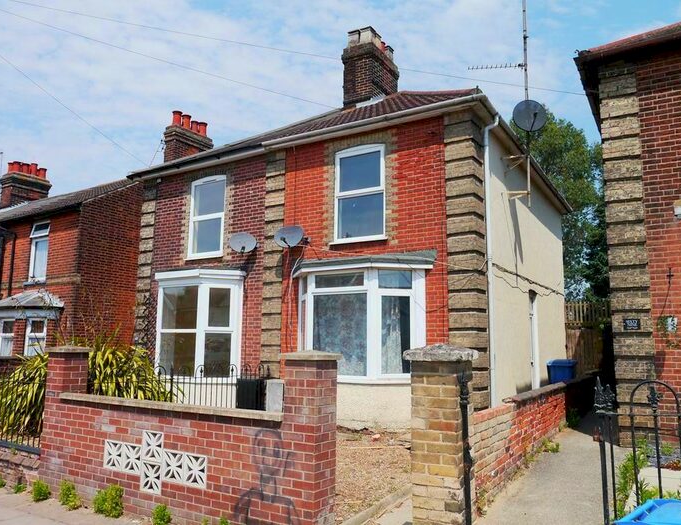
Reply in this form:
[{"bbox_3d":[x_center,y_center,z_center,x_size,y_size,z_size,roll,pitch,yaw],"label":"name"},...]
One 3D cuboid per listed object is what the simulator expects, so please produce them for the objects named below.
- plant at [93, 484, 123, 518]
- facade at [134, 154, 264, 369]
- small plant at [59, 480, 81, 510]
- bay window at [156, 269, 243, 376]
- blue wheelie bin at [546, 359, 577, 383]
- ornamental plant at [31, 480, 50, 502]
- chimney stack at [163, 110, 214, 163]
[{"bbox_3d":[-2.354,2.430,5.733,0.326,0.290,0.191,-4,-10,31],"label":"plant"},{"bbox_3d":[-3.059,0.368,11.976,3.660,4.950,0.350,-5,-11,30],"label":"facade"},{"bbox_3d":[-2.887,2.489,6.051,0.218,0.256,0.185,-4,-10,31],"label":"small plant"},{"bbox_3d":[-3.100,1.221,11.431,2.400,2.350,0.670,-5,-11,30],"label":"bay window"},{"bbox_3d":[4.531,2.501,11.496,0.570,1.040,0.700,-3,-9,21],"label":"blue wheelie bin"},{"bbox_3d":[-3.361,2.561,6.341,0.185,0.186,0.163,-4,-10,31],"label":"ornamental plant"},{"bbox_3d":[-4.866,-3.752,18.140,0.540,1.920,1.650,-5,-11,30],"label":"chimney stack"}]

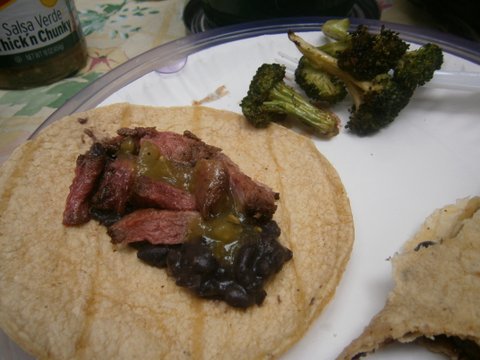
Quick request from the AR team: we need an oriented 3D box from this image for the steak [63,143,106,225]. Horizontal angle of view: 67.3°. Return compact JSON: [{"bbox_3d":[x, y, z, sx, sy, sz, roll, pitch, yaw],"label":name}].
[{"bbox_3d":[-0.064,0.002,0.149,0.010,0.011,0.033,-1,44,-9],"label":"steak"}]

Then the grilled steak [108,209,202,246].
[{"bbox_3d":[-0.030,0.017,0.128,0.030,0.009,0.011,-3,44,-11],"label":"grilled steak"}]

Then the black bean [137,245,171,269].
[{"bbox_3d":[-0.031,0.027,0.130,0.012,0.008,0.008,7,43,-1],"label":"black bean"}]

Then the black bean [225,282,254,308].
[{"bbox_3d":[0.000,0.039,0.122,0.011,0.007,0.007,27,46,19],"label":"black bean"}]

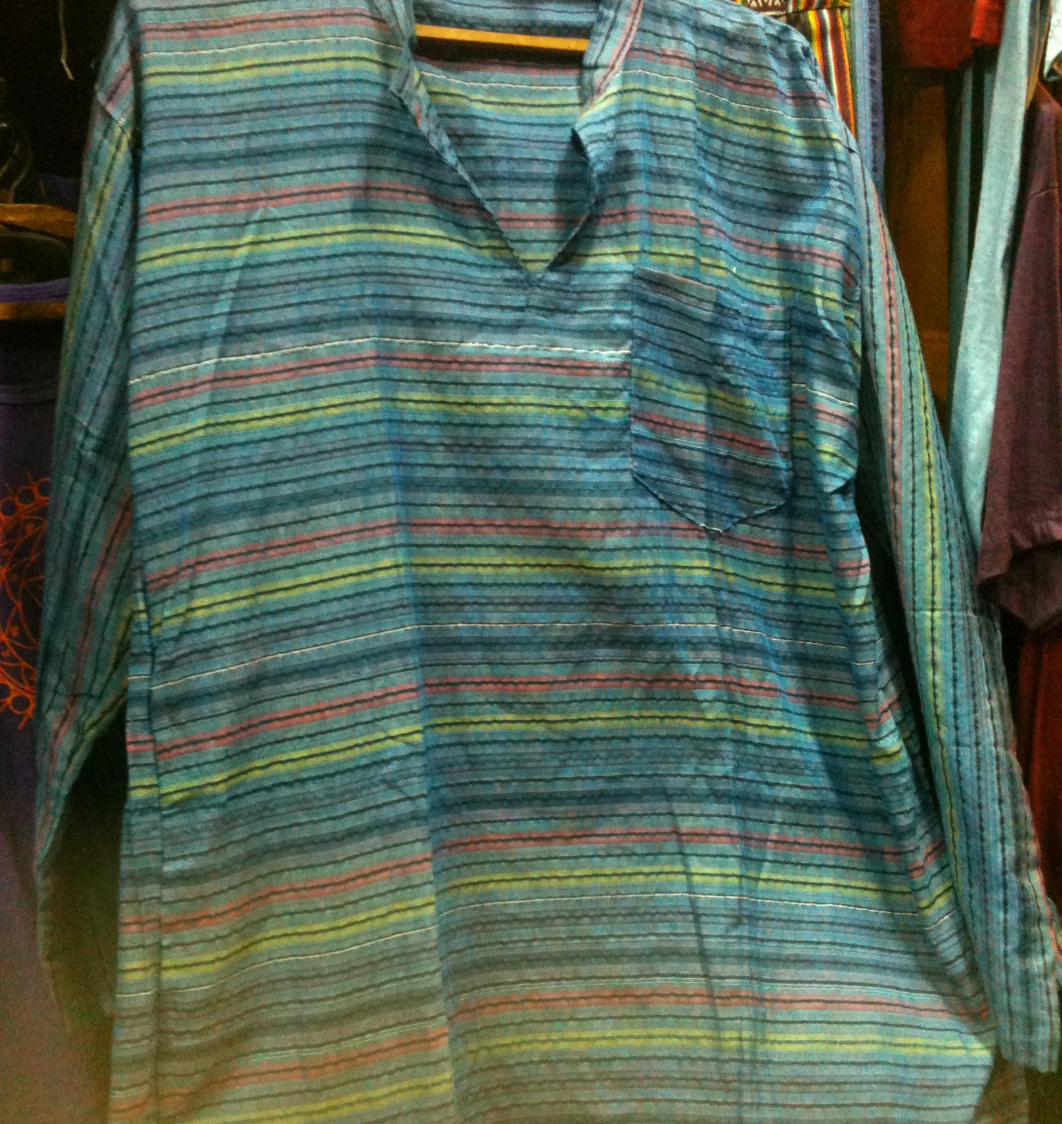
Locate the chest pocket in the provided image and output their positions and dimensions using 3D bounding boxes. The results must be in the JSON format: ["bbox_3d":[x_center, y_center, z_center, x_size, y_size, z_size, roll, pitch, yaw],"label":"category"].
[{"bbox_3d":[0.122,-0.111,0.970,0.122,0.177,0.025,-3,2,-20],"label":"chest pocket"}]

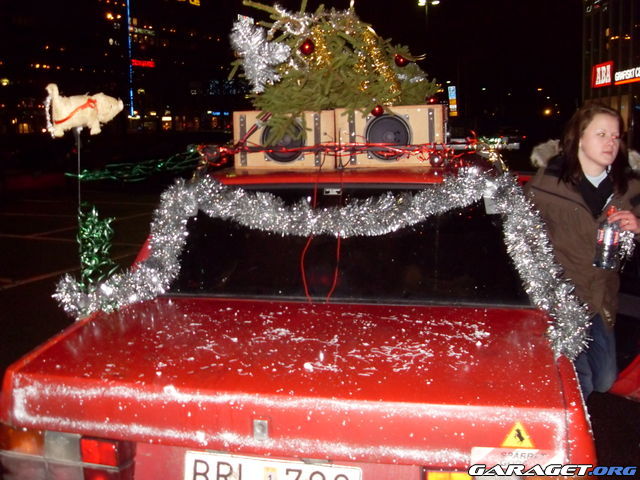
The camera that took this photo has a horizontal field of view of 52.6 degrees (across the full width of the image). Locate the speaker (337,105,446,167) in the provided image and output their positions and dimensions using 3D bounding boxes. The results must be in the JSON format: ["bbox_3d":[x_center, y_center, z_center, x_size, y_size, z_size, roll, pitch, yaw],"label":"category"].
[{"bbox_3d":[0.337,-0.472,2.975,0.458,0.260,0.360,1,9,13],"label":"speaker"}]

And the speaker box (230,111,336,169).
[{"bbox_3d":[-0.124,-0.474,3.083,0.474,0.259,0.360,1,9,13],"label":"speaker box"}]

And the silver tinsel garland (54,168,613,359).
[{"bbox_3d":[-0.004,0.025,2.292,1.680,0.500,0.780,1,9,13],"label":"silver tinsel garland"}]

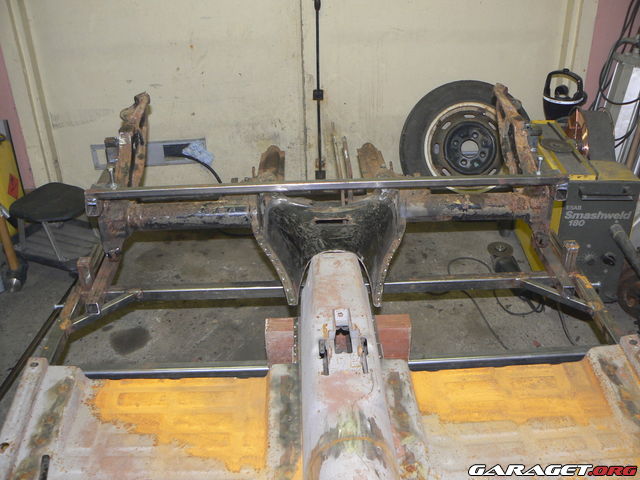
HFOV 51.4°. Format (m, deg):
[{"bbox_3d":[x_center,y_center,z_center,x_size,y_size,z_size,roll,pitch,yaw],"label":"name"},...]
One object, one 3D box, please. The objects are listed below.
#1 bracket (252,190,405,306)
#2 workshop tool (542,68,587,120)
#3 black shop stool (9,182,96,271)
[{"bbox_3d":[0.023,0.018,1.580,0.385,0.150,0.320,-2,28,-1],"label":"bracket"},{"bbox_3d":[1.084,-0.634,2.950,0.195,0.240,0.160,6,29,13],"label":"workshop tool"},{"bbox_3d":[-1.068,-0.037,2.765,0.370,0.330,0.290,16,32,29],"label":"black shop stool"}]

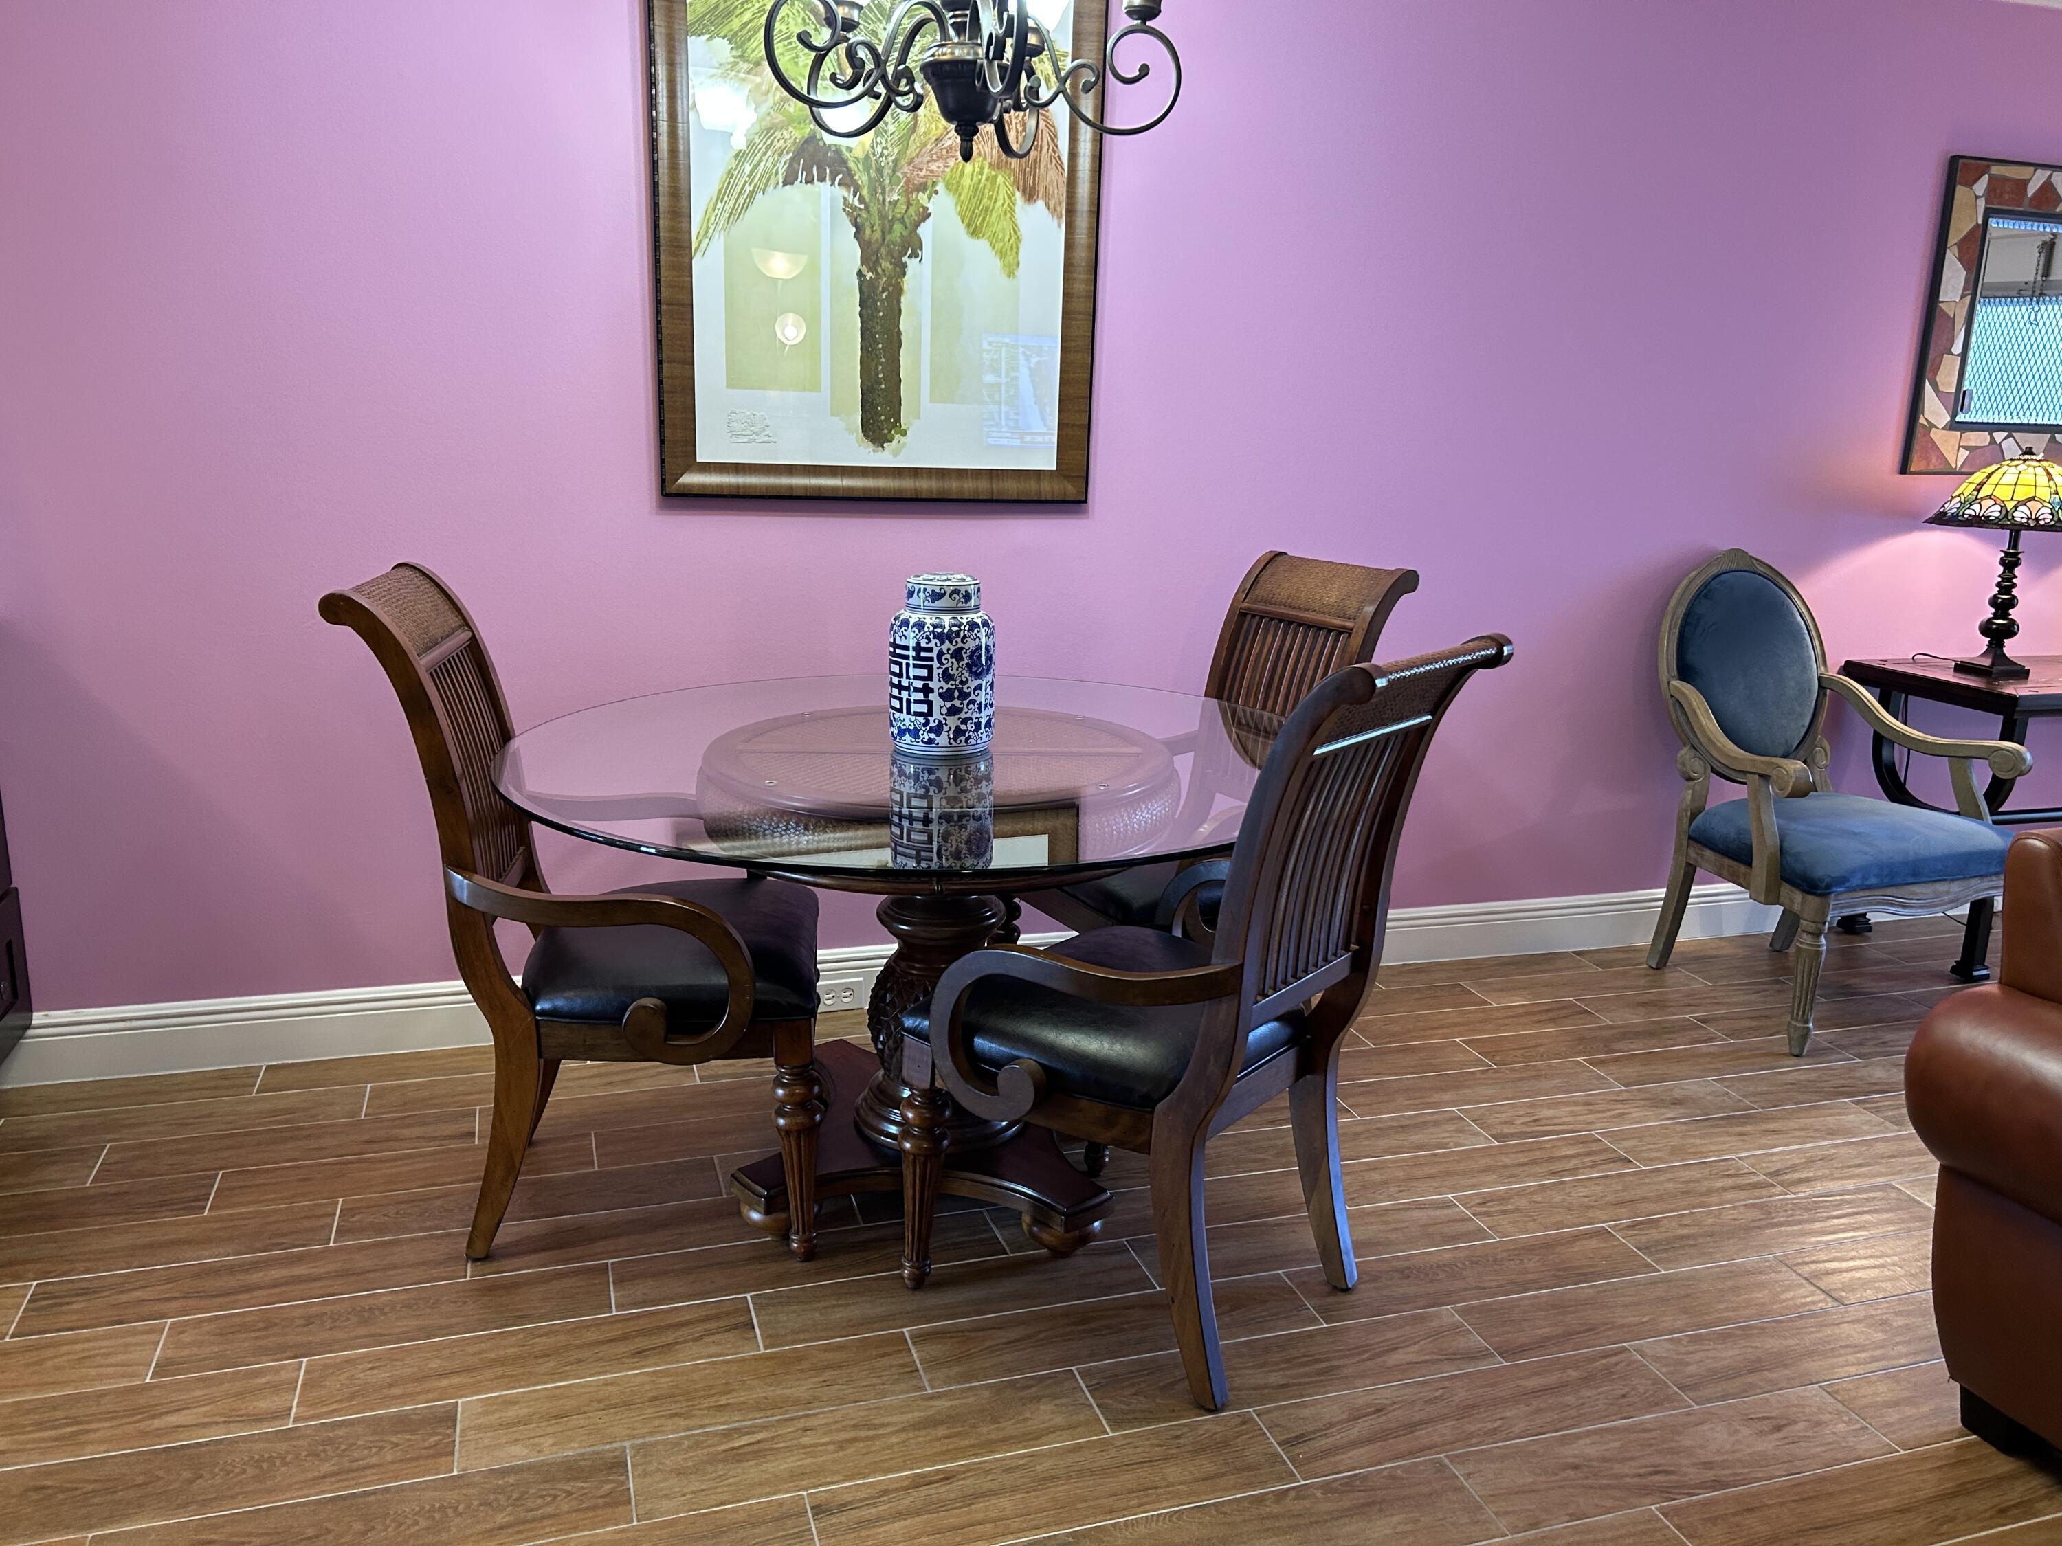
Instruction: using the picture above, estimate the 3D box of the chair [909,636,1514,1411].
[{"bbox_3d":[0.238,0.295,2.256,0.695,1.042,0.575,12,17,36],"label":"chair"}]

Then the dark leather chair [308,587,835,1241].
[{"bbox_3d":[-0.695,0.203,2.514,0.695,1.042,0.575,0,13,-9],"label":"dark leather chair"}]

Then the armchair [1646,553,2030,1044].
[{"bbox_3d":[1.860,0.024,3.647,0.700,1.030,0.665,-3,14,-21],"label":"armchair"}]

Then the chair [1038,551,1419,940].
[{"bbox_3d":[0.336,0.093,3.120,0.695,1.042,0.575,-6,15,-30],"label":"chair"}]

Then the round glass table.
[{"bbox_3d":[-0.172,0.334,2.612,1.365,0.775,1.365,2,13,0],"label":"round glass table"}]

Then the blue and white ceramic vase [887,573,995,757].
[{"bbox_3d":[-0.140,-0.179,2.511,0.176,0.272,0.176,2,13,0],"label":"blue and white ceramic vase"}]

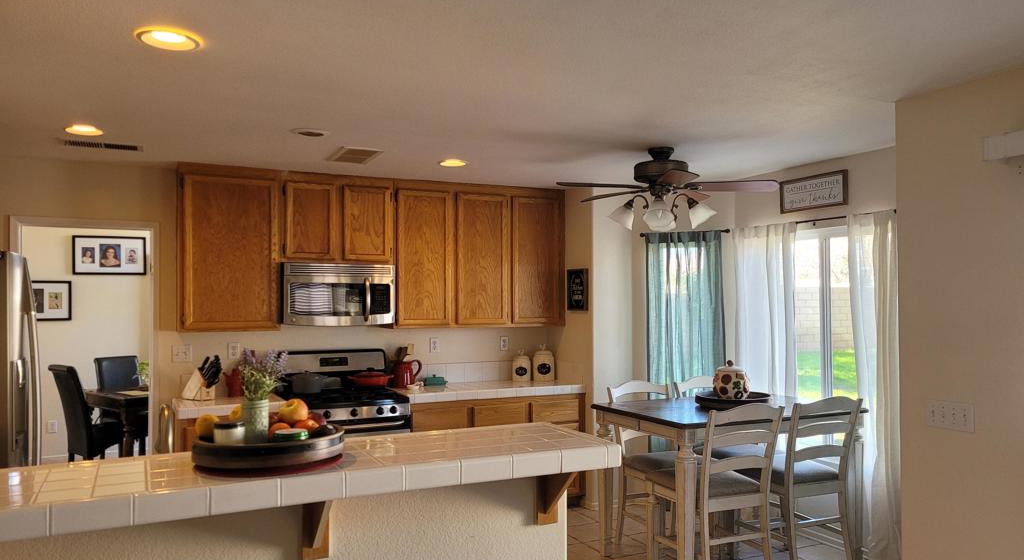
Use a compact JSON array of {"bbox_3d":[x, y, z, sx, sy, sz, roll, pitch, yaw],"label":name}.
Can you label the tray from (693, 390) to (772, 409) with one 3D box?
[{"bbox_3d":[1.343,0.732,4.661,0.446,0.061,0.446,0,-1,0],"label":"tray"}]

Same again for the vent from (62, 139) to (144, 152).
[{"bbox_3d":[-2.325,-0.749,4.360,0.420,0.025,0.210,1,-1,-26],"label":"vent"}]

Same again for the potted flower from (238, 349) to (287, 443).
[{"bbox_3d":[-0.782,0.373,2.400,0.155,0.305,0.155,1,-1,-26],"label":"potted flower"}]

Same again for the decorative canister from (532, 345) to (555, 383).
[{"bbox_3d":[0.262,0.662,6.250,0.166,0.306,0.158,0,-1,2],"label":"decorative canister"}]

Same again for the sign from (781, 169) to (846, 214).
[{"bbox_3d":[1.907,-0.554,4.897,0.025,0.214,0.532,1,-2,-27],"label":"sign"}]

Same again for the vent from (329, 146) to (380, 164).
[{"bbox_3d":[-0.964,-0.742,4.671,0.260,0.025,0.490,1,-1,-26],"label":"vent"}]

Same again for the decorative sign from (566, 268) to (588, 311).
[{"bbox_3d":[0.497,0.076,5.823,0.035,0.325,0.280,1,-1,-26],"label":"decorative sign"}]

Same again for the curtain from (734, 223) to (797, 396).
[{"bbox_3d":[1.739,0.665,5.296,0.110,2.090,0.590,1,-1,-26],"label":"curtain"}]

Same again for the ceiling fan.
[{"bbox_3d":[0.873,-0.517,4.486,1.270,0.485,1.270,1,-1,-26],"label":"ceiling fan"}]

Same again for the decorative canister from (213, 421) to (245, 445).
[{"bbox_3d":[-0.728,0.407,1.982,0.075,0.080,0.075,1,-1,-26],"label":"decorative canister"}]

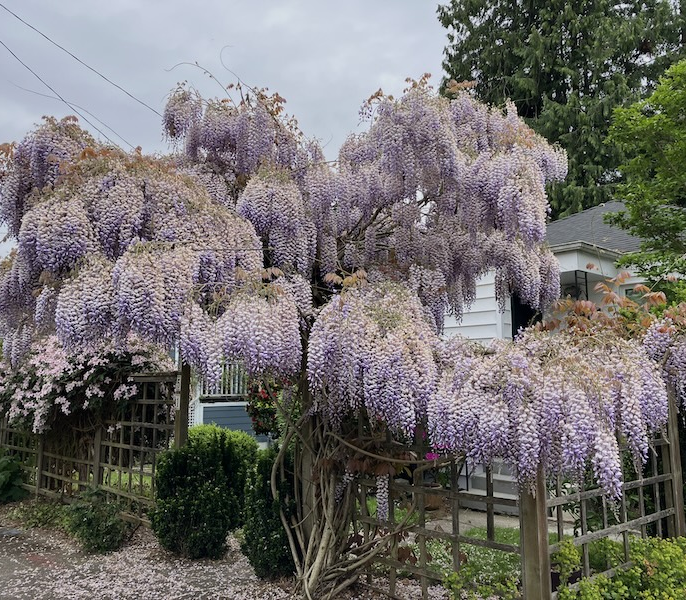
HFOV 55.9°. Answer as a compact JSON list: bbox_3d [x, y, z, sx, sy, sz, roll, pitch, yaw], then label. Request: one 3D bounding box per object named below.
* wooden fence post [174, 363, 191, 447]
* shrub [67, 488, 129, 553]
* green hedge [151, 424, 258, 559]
[{"bbox_3d":[-1.720,1.581,6.860,0.100,1.950,0.100,8,-12,-41],"label":"wooden fence post"},{"bbox_3d":[-2.520,2.242,6.718,0.600,0.600,0.550,0,-9,0],"label":"shrub"},{"bbox_3d":[-1.430,1.941,6.734,0.950,1.200,0.850,8,-12,-41],"label":"green hedge"}]

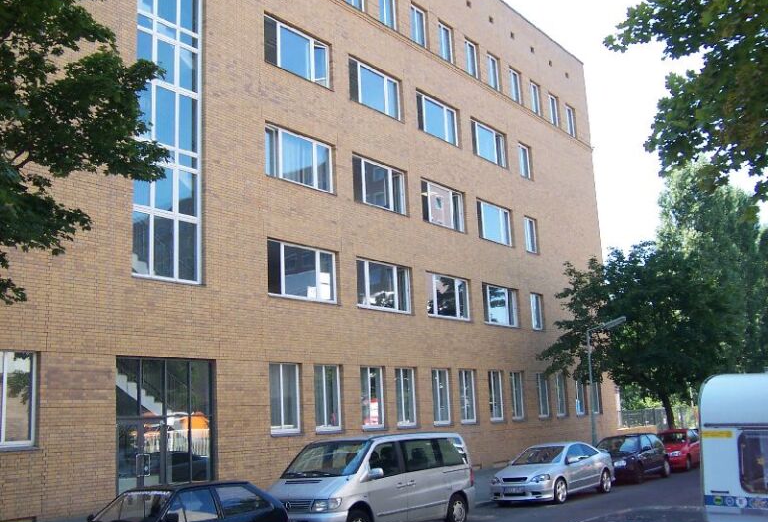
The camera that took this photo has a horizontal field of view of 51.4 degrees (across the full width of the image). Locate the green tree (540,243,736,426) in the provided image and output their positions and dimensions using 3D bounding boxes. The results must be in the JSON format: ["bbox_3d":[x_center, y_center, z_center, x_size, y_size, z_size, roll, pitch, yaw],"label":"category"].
[{"bbox_3d":[10.958,3.793,33.382,8.200,9.024,8.200,-10,-13,36],"label":"green tree"}]

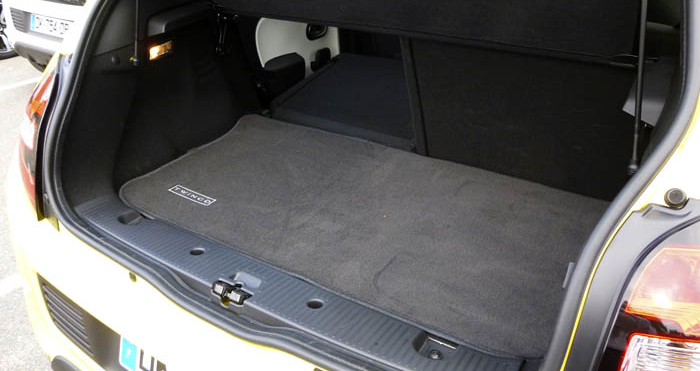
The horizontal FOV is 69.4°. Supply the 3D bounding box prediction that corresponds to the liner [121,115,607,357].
[{"bbox_3d":[0.011,0.036,1.175,1.130,0.020,0.640,16,30,27],"label":"liner"}]

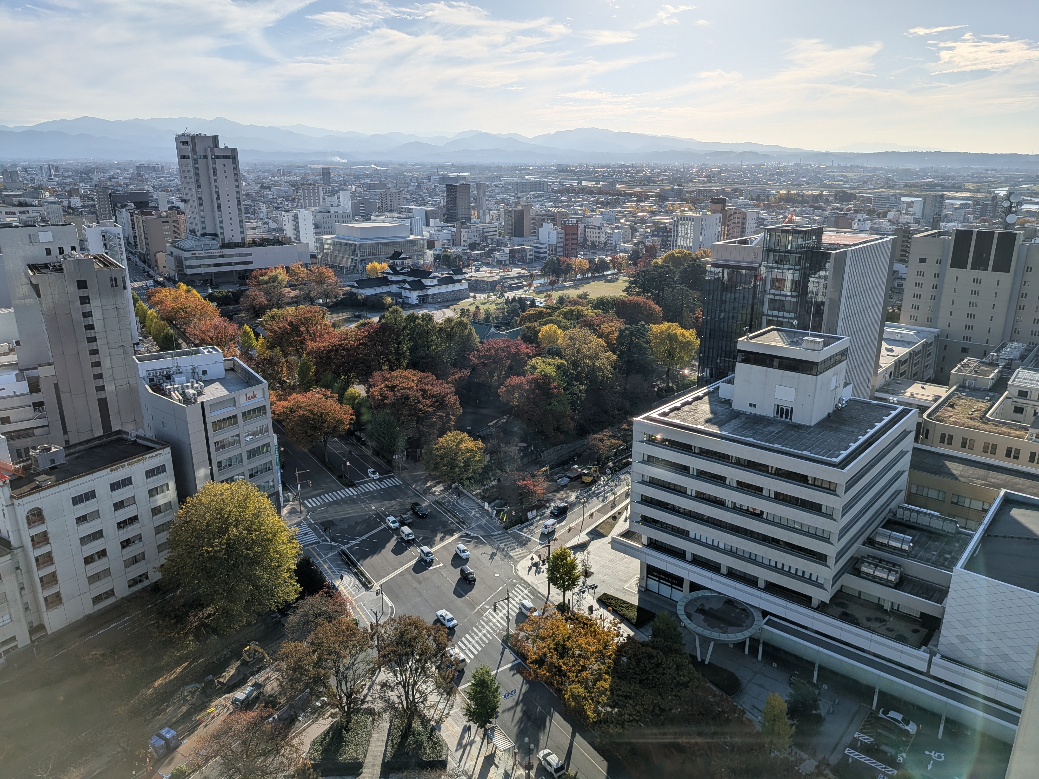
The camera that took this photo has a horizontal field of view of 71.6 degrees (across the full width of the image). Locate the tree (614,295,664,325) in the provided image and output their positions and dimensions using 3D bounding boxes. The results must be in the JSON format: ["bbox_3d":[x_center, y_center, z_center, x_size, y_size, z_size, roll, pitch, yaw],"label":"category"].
[{"bbox_3d":[50.459,-31.859,306.411,20.000,16.500,19.000,3,18,10],"label":"tree"}]

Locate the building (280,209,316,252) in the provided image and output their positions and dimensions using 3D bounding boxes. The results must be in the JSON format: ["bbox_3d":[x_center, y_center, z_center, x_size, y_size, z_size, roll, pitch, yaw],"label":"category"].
[{"bbox_3d":[-168.580,-118.877,548.811,22.220,34.340,15.150,-11,20,-31],"label":"building"}]

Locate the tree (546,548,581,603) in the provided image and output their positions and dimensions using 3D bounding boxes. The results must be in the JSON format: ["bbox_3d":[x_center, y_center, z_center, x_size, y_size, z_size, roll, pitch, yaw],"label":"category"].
[{"bbox_3d":[7.304,31.127,119.390,5.900,10.800,5.800,0,18,0],"label":"tree"}]

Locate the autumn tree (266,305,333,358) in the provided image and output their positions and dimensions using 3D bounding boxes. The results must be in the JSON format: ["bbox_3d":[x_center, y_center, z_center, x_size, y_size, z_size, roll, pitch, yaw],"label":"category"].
[{"bbox_3d":[-80.185,-18.485,258.947,23.000,20.000,20.000,-6,18,-17],"label":"autumn tree"}]

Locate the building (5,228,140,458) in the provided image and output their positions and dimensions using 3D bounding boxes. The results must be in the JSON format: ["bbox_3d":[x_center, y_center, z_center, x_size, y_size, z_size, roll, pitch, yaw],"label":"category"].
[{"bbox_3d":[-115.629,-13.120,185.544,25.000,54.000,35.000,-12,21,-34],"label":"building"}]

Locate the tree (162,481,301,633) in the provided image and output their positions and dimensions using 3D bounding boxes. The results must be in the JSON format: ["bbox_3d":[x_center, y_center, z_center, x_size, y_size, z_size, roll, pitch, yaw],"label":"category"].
[{"bbox_3d":[-43.883,26.559,111.834,19.190,23.028,19.190,0,17,0],"label":"tree"}]

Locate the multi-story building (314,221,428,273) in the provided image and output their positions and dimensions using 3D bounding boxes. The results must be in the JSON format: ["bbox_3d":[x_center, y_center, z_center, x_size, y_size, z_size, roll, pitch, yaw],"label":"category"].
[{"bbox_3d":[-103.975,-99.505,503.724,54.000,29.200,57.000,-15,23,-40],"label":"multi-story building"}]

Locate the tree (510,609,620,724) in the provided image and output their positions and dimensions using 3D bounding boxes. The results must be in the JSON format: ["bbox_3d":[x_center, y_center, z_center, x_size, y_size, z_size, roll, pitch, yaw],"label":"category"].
[{"bbox_3d":[6.165,37.070,98.719,14.500,11.900,14.300,0,18,0],"label":"tree"}]

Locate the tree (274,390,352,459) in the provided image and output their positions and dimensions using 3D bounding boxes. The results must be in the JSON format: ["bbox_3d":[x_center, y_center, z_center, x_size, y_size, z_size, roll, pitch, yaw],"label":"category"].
[{"bbox_3d":[-49.984,9.298,177.799,19.300,17.500,18.800,0,18,0],"label":"tree"}]

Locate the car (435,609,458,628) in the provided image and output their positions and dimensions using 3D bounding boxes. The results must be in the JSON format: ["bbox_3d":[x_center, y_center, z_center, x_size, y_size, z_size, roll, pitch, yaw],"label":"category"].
[{"bbox_3d":[-11.713,36.827,115.771,1.717,1.495,4.444,-11,20,-32],"label":"car"}]

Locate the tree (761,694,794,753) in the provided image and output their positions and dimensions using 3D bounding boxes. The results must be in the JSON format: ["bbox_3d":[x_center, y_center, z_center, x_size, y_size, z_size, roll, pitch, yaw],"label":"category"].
[{"bbox_3d":[31.181,40.822,88.066,3.600,9.100,3.600,7,19,22],"label":"tree"}]

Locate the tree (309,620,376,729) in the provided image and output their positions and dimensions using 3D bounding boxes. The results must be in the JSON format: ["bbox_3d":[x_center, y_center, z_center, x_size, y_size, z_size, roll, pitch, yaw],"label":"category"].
[{"bbox_3d":[-22.377,36.911,91.683,8.585,15.554,8.585,0,17,0],"label":"tree"}]

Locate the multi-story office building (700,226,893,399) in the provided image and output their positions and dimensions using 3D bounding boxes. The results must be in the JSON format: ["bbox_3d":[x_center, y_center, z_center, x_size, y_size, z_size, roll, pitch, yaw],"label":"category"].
[{"bbox_3d":[64.001,-11.009,172.706,29.000,57.000,40.000,14,22,38],"label":"multi-story office building"}]

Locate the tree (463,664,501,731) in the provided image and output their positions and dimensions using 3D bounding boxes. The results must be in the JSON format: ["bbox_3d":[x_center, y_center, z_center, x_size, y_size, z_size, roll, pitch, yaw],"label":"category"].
[{"bbox_3d":[-4.730,39.884,92.680,5.000,10.200,4.900,0,18,0],"label":"tree"}]

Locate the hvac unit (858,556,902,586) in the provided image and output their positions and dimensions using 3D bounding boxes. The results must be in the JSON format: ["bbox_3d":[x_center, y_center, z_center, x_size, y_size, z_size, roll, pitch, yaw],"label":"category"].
[{"bbox_3d":[52.900,26.497,105.366,4.700,2.150,2.500,14,22,38],"label":"hvac unit"}]

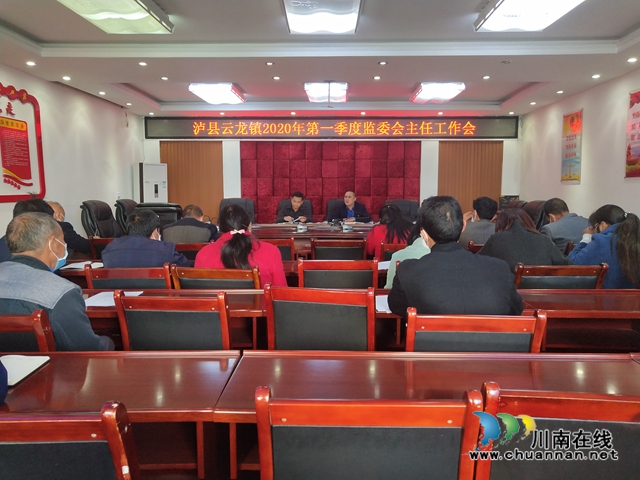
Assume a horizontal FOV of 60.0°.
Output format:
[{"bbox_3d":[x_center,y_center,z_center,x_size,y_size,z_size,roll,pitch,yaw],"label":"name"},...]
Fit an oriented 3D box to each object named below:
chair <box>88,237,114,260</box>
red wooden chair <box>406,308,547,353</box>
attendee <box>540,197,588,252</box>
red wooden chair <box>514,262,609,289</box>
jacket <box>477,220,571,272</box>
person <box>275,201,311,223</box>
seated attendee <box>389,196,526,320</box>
[{"bbox_3d":[-1.804,0.405,5.233,0.480,0.910,0.560,0,5,2],"label":"chair"},{"bbox_3d":[0.555,0.667,2.223,0.480,0.910,0.560,0,5,3],"label":"red wooden chair"},{"bbox_3d":[2.100,0.254,4.972,0.530,1.260,0.760,-1,5,-8],"label":"attendee"},{"bbox_3d":[1.498,0.580,3.668,0.530,0.940,0.560,0,5,2],"label":"red wooden chair"},{"bbox_3d":[1.386,0.205,3.814,0.600,0.680,0.500,0,5,2],"label":"jacket"},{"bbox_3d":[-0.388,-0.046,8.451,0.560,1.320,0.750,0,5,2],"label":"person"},{"bbox_3d":[0.525,0.462,2.390,0.530,1.300,0.760,0,5,0],"label":"seated attendee"}]

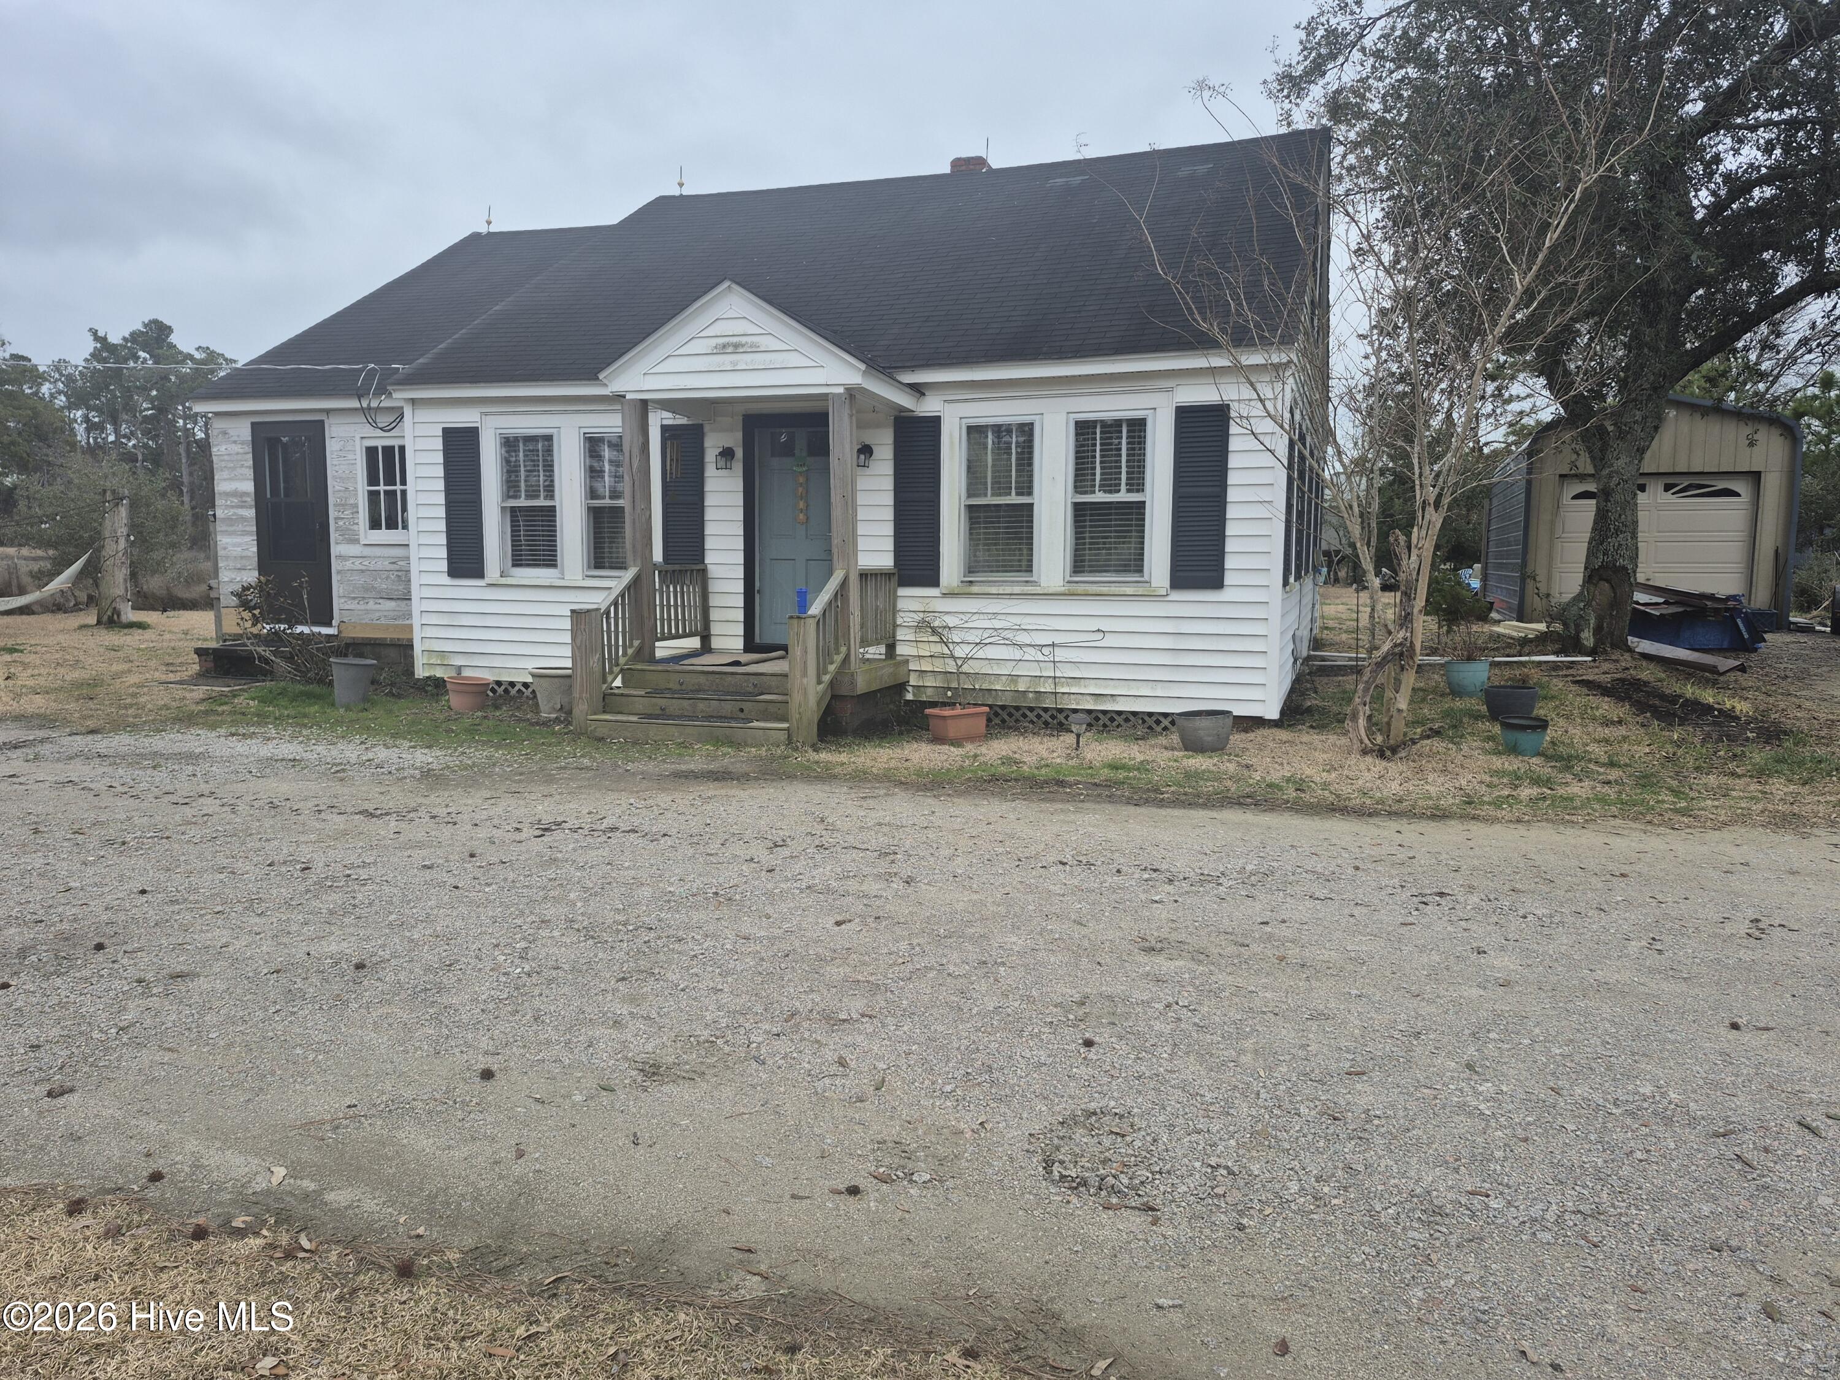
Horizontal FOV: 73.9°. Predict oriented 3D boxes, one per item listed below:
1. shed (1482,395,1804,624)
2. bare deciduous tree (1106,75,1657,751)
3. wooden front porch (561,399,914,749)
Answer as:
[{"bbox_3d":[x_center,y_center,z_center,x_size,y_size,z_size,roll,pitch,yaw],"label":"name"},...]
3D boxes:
[{"bbox_3d":[12.679,-3.165,22.124,3.850,3.600,6.200,3,7,19],"label":"shed"},{"bbox_3d":[3.564,-2.021,9.201,3.950,5.000,3.400,0,6,0],"label":"bare deciduous tree"},{"bbox_3d":[-1.481,-1.088,10.550,2.320,2.770,1.981,3,7,19],"label":"wooden front porch"}]

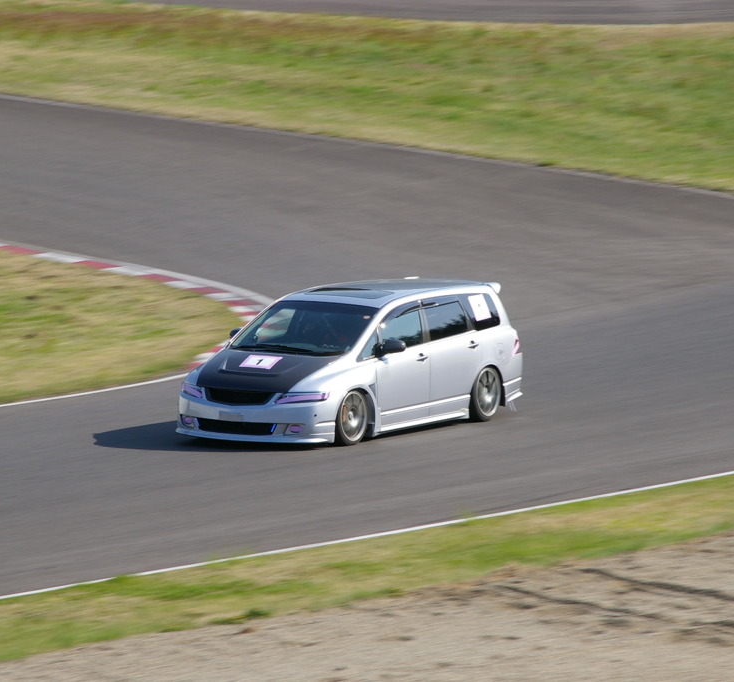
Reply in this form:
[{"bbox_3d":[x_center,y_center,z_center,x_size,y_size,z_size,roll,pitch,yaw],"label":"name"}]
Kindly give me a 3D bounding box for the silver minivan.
[{"bbox_3d":[-0.159,0.183,64.328,1.820,1.500,4.780,4,7,30],"label":"silver minivan"}]

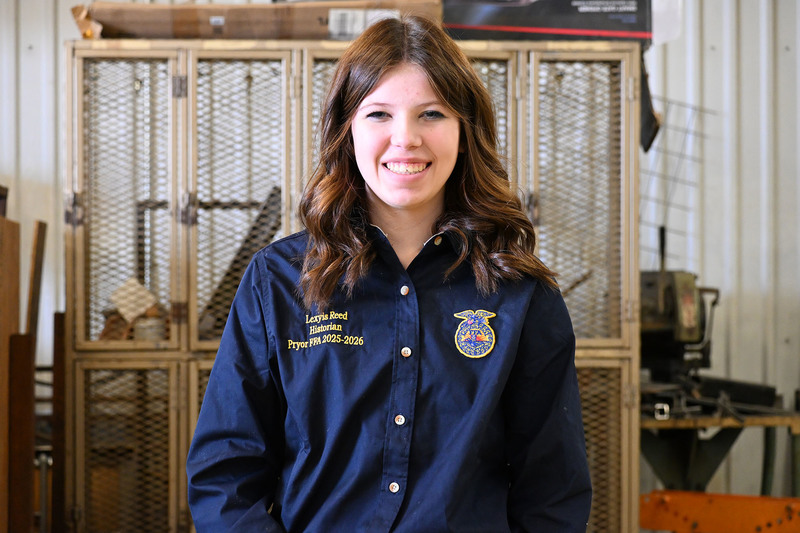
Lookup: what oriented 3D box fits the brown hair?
[{"bbox_3d":[0.033,-0.126,2.030,0.310,0.355,0.250,0,3,0],"label":"brown hair"}]

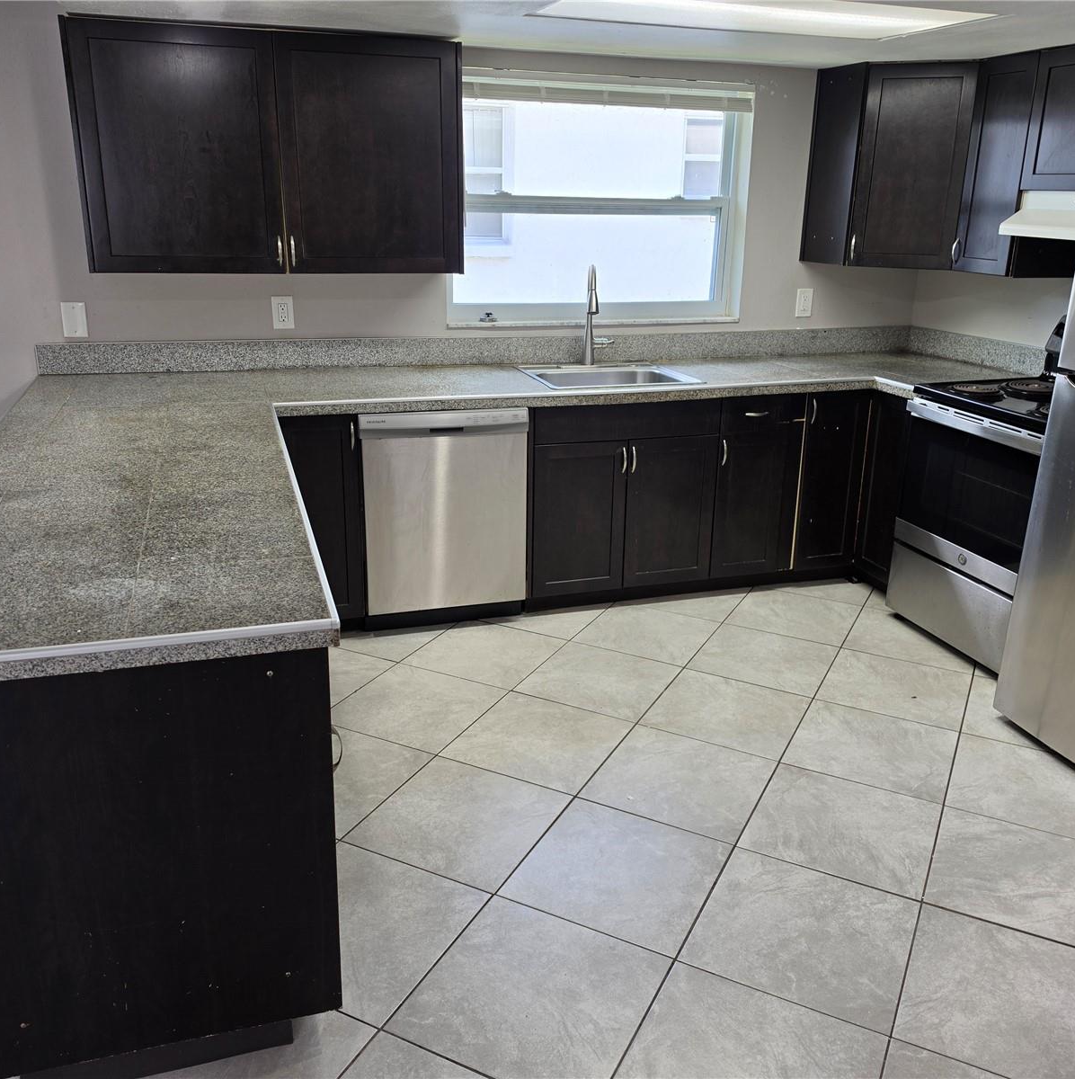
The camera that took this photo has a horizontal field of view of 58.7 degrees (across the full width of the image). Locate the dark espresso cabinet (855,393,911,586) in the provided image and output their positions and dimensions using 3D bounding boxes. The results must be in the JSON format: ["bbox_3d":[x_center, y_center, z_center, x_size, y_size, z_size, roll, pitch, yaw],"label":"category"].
[{"bbox_3d":[1.705,-0.191,3.993,0.621,0.849,0.293,-5,20,-17],"label":"dark espresso cabinet"}]

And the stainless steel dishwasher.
[{"bbox_3d":[-0.419,-0.162,3.750,0.604,0.808,0.620,-5,20,-17],"label":"stainless steel dishwasher"}]

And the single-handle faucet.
[{"bbox_3d":[0.254,-0.889,3.829,0.130,0.400,0.235,0,19,-3],"label":"single-handle faucet"}]

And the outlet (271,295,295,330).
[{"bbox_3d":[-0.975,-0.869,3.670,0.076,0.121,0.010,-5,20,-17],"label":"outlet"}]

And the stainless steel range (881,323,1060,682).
[{"bbox_3d":[1.820,-0.177,3.451,0.697,1.182,0.768,-5,20,-17],"label":"stainless steel range"}]

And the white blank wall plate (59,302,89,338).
[{"bbox_3d":[-1.688,-0.801,3.486,0.078,0.121,0.008,-5,20,-17],"label":"white blank wall plate"}]

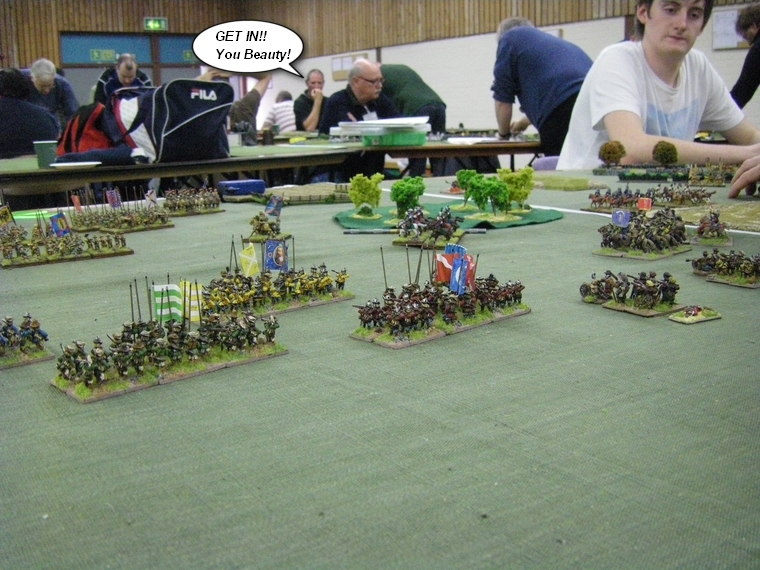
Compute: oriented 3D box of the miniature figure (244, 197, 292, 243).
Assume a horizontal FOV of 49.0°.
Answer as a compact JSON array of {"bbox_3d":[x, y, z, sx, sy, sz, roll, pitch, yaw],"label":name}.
[{"bbox_3d":[-0.118,-0.070,0.880,0.044,0.043,0.038,-2,12,-3],"label":"miniature figure"}]

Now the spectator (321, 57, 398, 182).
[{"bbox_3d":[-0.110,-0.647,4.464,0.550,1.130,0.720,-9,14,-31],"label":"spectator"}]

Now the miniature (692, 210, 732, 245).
[{"bbox_3d":[0.319,-0.056,0.804,0.041,0.033,0.036,2,12,16],"label":"miniature"}]

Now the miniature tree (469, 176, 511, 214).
[{"bbox_3d":[0.131,-0.107,1.010,0.052,0.051,0.045,-1,12,0],"label":"miniature tree"}]

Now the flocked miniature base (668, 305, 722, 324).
[{"bbox_3d":[0.199,0.018,0.531,0.030,0.007,0.018,-8,14,-27],"label":"flocked miniature base"}]

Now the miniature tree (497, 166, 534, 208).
[{"bbox_3d":[0.170,-0.120,1.049,0.048,0.058,0.046,-1,12,0],"label":"miniature tree"}]

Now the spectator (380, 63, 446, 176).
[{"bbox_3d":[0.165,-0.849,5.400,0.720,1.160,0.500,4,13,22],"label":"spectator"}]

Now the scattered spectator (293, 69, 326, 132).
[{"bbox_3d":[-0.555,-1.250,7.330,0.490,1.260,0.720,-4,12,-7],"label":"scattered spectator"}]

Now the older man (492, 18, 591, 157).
[{"bbox_3d":[0.822,-0.662,4.120,0.660,1.300,0.520,8,15,36],"label":"older man"}]

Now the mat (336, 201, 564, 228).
[{"bbox_3d":[0.082,-0.093,1.046,0.285,0.009,0.275,-1,12,0],"label":"mat"}]

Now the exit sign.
[{"bbox_3d":[-4.286,-5.015,16.000,0.460,0.260,0.080,-8,14,-29],"label":"exit sign"}]

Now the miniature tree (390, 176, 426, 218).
[{"bbox_3d":[0.033,-0.105,1.000,0.042,0.052,0.040,-1,12,0],"label":"miniature tree"}]

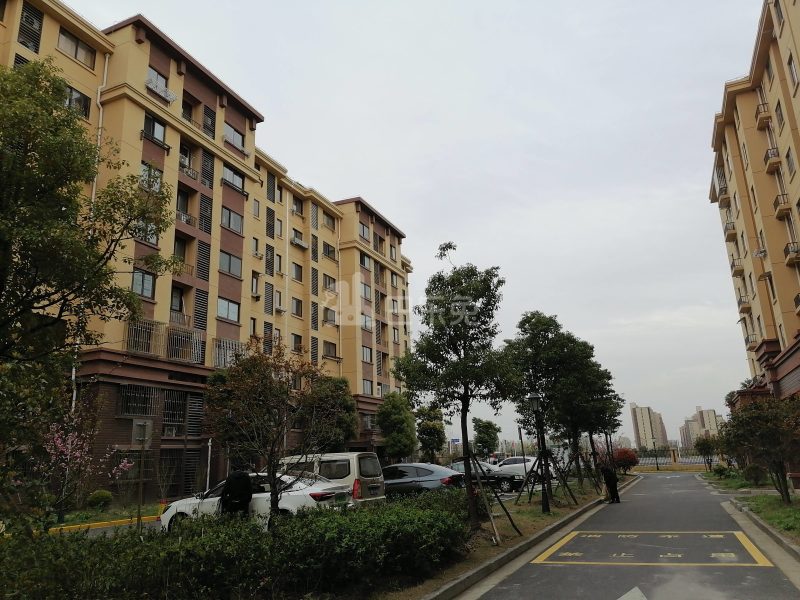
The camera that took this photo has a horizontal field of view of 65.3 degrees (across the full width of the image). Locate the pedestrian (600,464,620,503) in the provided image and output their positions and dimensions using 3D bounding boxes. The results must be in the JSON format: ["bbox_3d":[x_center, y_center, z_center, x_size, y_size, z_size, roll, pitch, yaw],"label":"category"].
[{"bbox_3d":[7.542,6.580,22.377,0.660,1.302,0.500,-8,-16,22],"label":"pedestrian"}]

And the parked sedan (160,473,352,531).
[{"bbox_3d":[-3.476,4.903,14.904,4.680,1.480,1.820,-8,-16,19],"label":"parked sedan"}]

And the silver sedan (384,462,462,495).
[{"bbox_3d":[0.101,6.867,22.982,4.700,1.600,1.880,-8,-16,22],"label":"silver sedan"}]

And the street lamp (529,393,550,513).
[{"bbox_3d":[4.059,4.380,18.055,0.400,3.396,0.400,-8,-16,22],"label":"street lamp"}]

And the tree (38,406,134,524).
[{"bbox_3d":[-10.730,5.681,21.290,2.750,3.753,2.500,5,-17,-27],"label":"tree"}]

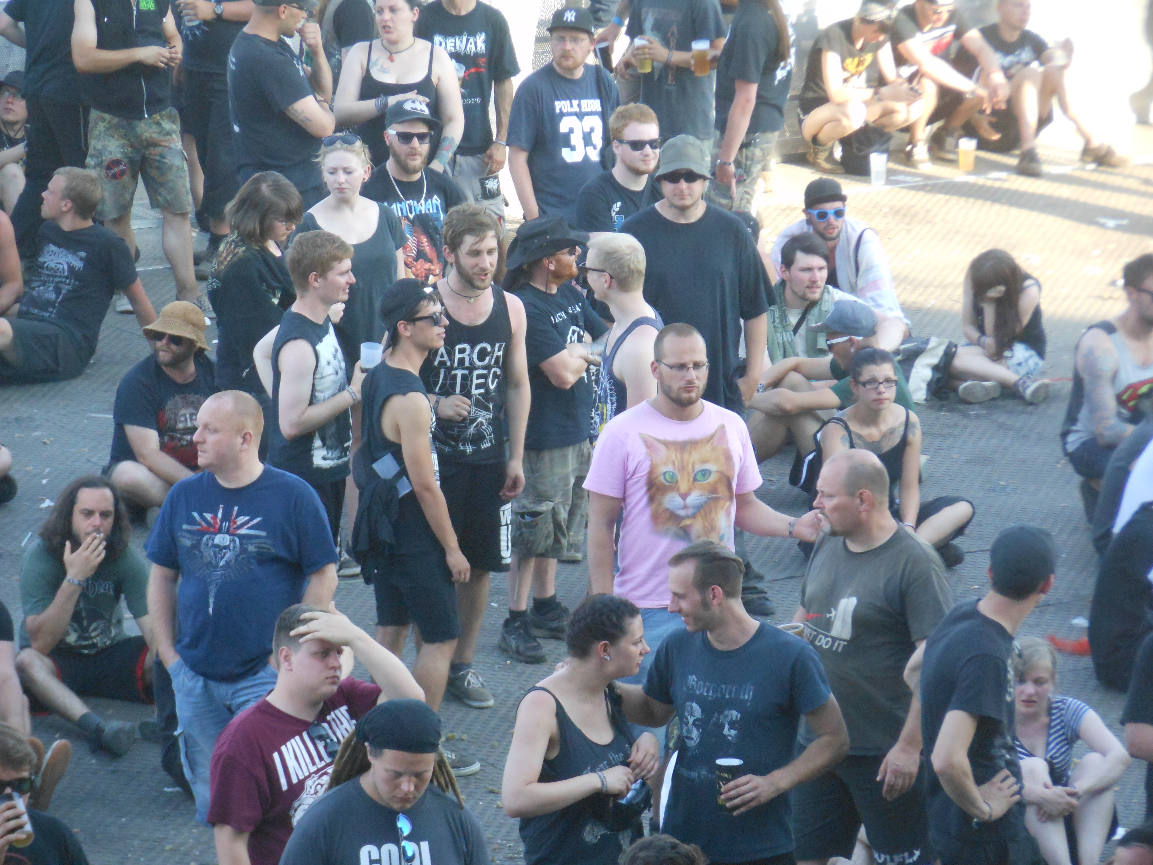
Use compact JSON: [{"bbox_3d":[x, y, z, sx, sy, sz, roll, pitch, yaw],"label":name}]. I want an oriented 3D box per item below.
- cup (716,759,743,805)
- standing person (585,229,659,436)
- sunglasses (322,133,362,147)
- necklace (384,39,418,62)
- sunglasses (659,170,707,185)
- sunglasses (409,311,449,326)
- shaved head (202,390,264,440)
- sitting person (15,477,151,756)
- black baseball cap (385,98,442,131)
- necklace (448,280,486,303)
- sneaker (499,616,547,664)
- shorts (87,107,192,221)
[{"bbox_3d":[0.473,1.085,22.534,0.086,0.140,0.086,1,15,0],"label":"cup"},{"bbox_3d":[0.208,0.166,26.285,0.360,1.800,0.520,0,13,-2],"label":"standing person"},{"bbox_3d":[-0.861,-1.047,27.059,0.143,0.050,0.145,3,-27,12],"label":"sunglasses"},{"bbox_3d":[-0.765,-1.673,31.627,0.150,0.115,0.140,3,15,8],"label":"necklace"},{"bbox_3d":[0.386,-0.932,26.400,0.148,0.050,0.150,0,14,-2],"label":"sunglasses"},{"bbox_3d":[-0.524,-0.381,24.728,0.150,0.050,0.145,-7,10,24],"label":"sunglasses"},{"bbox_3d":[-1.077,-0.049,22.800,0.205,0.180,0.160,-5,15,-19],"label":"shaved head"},{"bbox_3d":[-1.784,0.639,26.722,0.620,0.850,0.850,-1,15,-7],"label":"sitting person"},{"bbox_3d":[-0.602,-1.182,27.150,0.180,0.135,0.270,-6,10,-22],"label":"black baseball cap"},{"bbox_3d":[-0.404,-0.547,26.916,0.150,0.110,0.140,-1,15,-8],"label":"necklace"},{"bbox_3d":[-0.202,0.766,27.482,0.110,0.110,0.300,-6,14,-23],"label":"sneaker"},{"bbox_3d":[-2.004,-1.256,33.500,0.470,0.550,0.320,-4,13,-18],"label":"shorts"}]

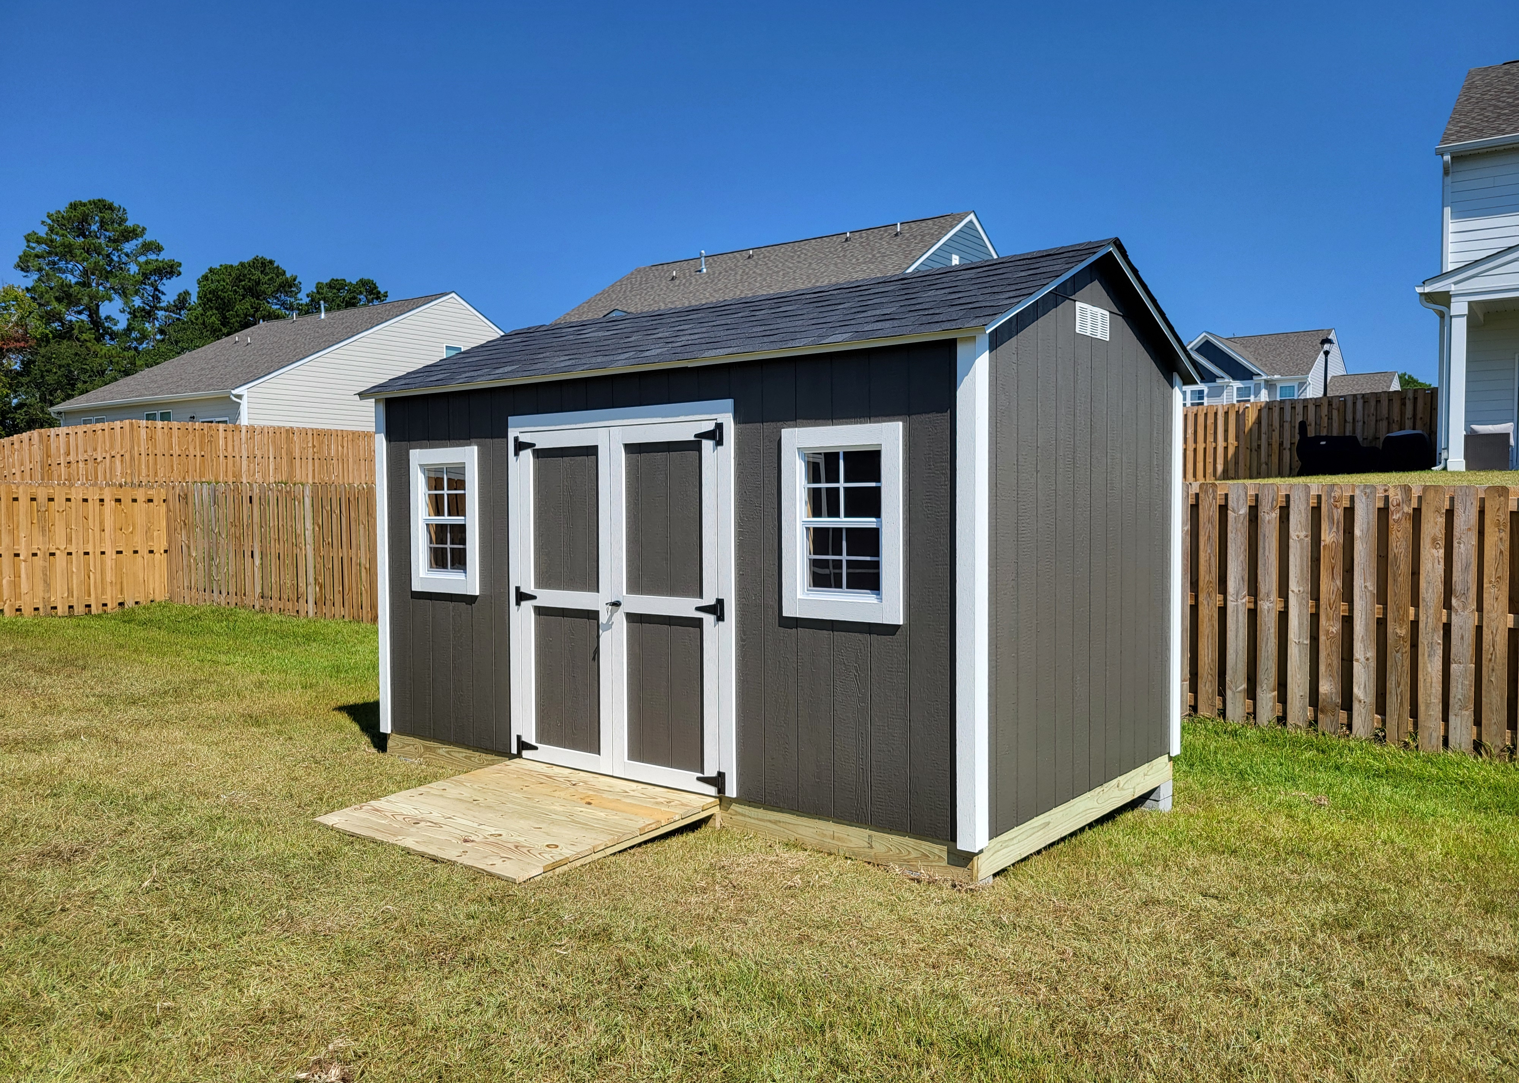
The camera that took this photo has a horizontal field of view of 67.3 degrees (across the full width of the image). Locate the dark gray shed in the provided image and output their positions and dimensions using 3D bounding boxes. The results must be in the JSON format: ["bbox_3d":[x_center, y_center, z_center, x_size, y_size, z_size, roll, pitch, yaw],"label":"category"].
[{"bbox_3d":[-0.002,-0.051,7.025,4.482,2.927,2.681,1,2,39],"label":"dark gray shed"}]

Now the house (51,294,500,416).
[{"bbox_3d":[-17.422,-5.891,48.127,13.986,7.643,17.390,1,2,37],"label":"house"}]

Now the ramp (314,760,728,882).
[{"bbox_3d":[-1.181,1.346,5.622,1.513,0.132,1.260,1,2,39],"label":"ramp"}]

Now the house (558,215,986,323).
[{"bbox_3d":[0.833,-5.226,34.312,12.300,7.371,13.800,1,2,37],"label":"house"}]

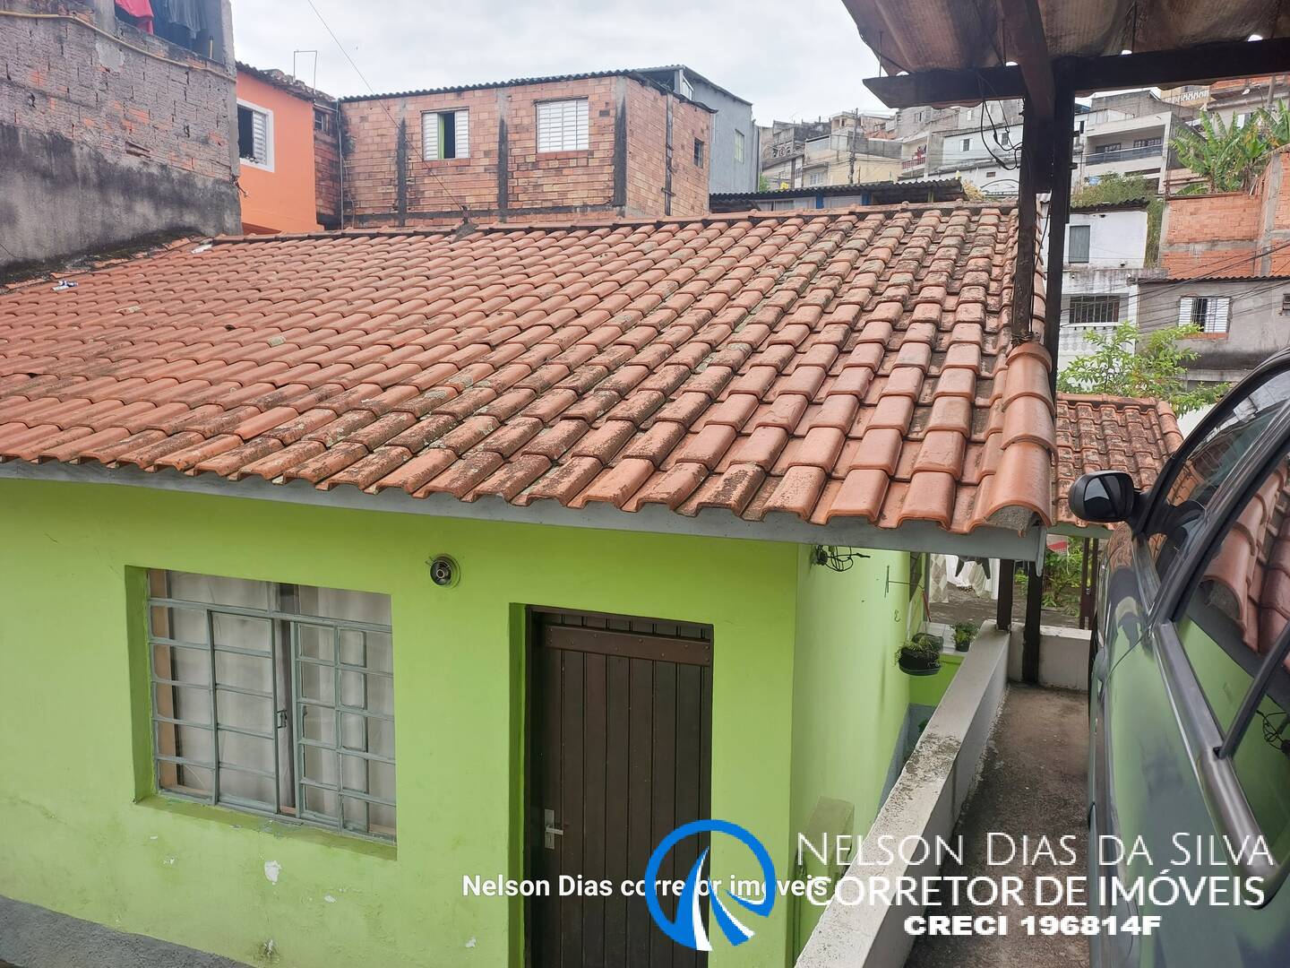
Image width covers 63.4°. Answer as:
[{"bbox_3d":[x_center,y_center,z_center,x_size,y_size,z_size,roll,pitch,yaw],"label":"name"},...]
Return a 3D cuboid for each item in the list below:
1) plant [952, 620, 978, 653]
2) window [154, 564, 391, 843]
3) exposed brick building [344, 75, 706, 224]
[{"bbox_3d":[2.560,1.222,8.350,0.200,0.230,0.200,4,8,21],"label":"plant"},{"bbox_3d":[-1.747,1.006,4.943,1.470,1.180,0.090,4,8,21],"label":"window"},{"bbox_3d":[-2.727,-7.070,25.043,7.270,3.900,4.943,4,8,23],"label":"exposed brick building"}]

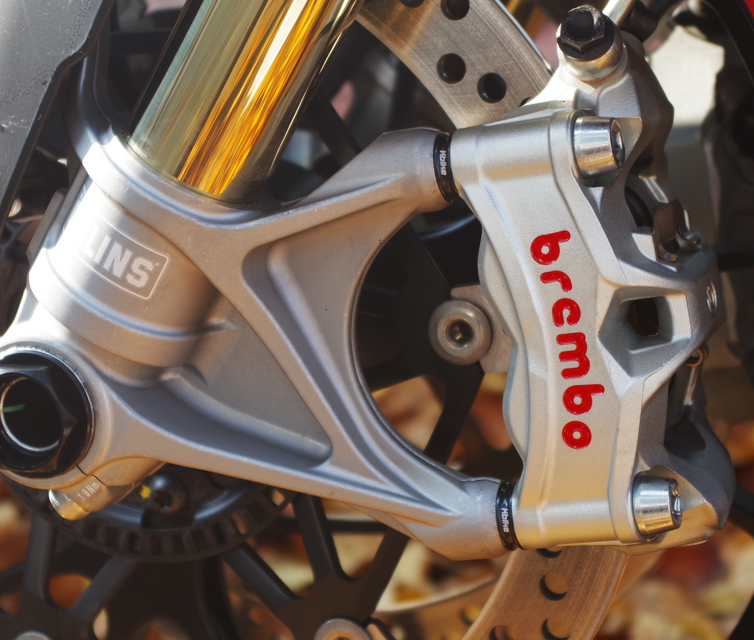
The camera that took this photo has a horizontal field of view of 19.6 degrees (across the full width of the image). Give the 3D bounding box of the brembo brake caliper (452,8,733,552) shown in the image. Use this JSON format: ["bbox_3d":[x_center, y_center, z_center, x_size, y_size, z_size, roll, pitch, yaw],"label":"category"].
[{"bbox_3d":[0.065,-0.011,0.608,0.065,0.152,0.070,-6,11,22],"label":"brembo brake caliper"}]

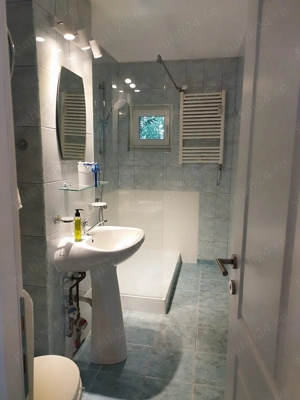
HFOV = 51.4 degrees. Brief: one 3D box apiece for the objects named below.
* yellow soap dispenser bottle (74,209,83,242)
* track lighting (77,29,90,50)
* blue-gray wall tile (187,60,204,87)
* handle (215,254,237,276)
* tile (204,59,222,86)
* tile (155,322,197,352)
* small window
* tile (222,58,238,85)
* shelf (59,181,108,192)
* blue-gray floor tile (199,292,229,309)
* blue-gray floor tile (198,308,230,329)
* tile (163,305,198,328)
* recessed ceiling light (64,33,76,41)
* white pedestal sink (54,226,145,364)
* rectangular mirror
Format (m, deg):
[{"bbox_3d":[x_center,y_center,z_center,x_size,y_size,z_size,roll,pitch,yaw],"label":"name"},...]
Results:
[{"bbox_3d":[-0.463,0.166,2.036,0.053,0.218,0.044,2,10,10],"label":"yellow soap dispenser bottle"},{"bbox_3d":[-0.406,-0.981,1.917,0.058,0.116,0.058,-12,7,12],"label":"track lighting"},{"bbox_3d":[0.510,-1.438,3.550,0.202,0.299,0.010,2,10,10],"label":"blue-gray wall tile"},{"bbox_3d":[0.264,0.219,1.035,0.064,0.052,0.133,0,10,-1],"label":"handle"},{"bbox_3d":[0.709,-1.430,3.514,0.202,0.299,0.010,2,10,10],"label":"tile"},{"bbox_3d":[0.206,1.070,2.445,0.310,0.010,0.317,2,10,10],"label":"tile"},{"bbox_3d":[0.006,-0.863,3.771,0.497,0.528,0.076,2,10,10],"label":"small window"},{"bbox_3d":[0.885,-1.423,3.482,0.155,0.299,0.010,2,10,10],"label":"tile"},{"bbox_3d":[-0.414,-0.091,2.032,0.160,0.012,0.430,2,10,10],"label":"shelf"},{"bbox_3d":[0.625,0.974,3.004,0.306,0.010,0.317,2,10,10],"label":"blue-gray floor tile"},{"bbox_3d":[0.561,1.015,2.646,0.305,0.010,0.310,2,10,10],"label":"blue-gray floor tile"},{"bbox_3d":[0.261,1.002,2.700,0.305,0.010,0.310,2,10,10],"label":"tile"},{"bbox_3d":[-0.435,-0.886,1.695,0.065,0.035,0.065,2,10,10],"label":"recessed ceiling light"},{"bbox_3d":[-0.285,0.670,2.160,0.474,0.869,0.576,2,10,10],"label":"white pedestal sink"},{"bbox_3d":[-0.479,-0.519,1.944,0.025,0.537,0.440,2,10,10],"label":"rectangular mirror"}]

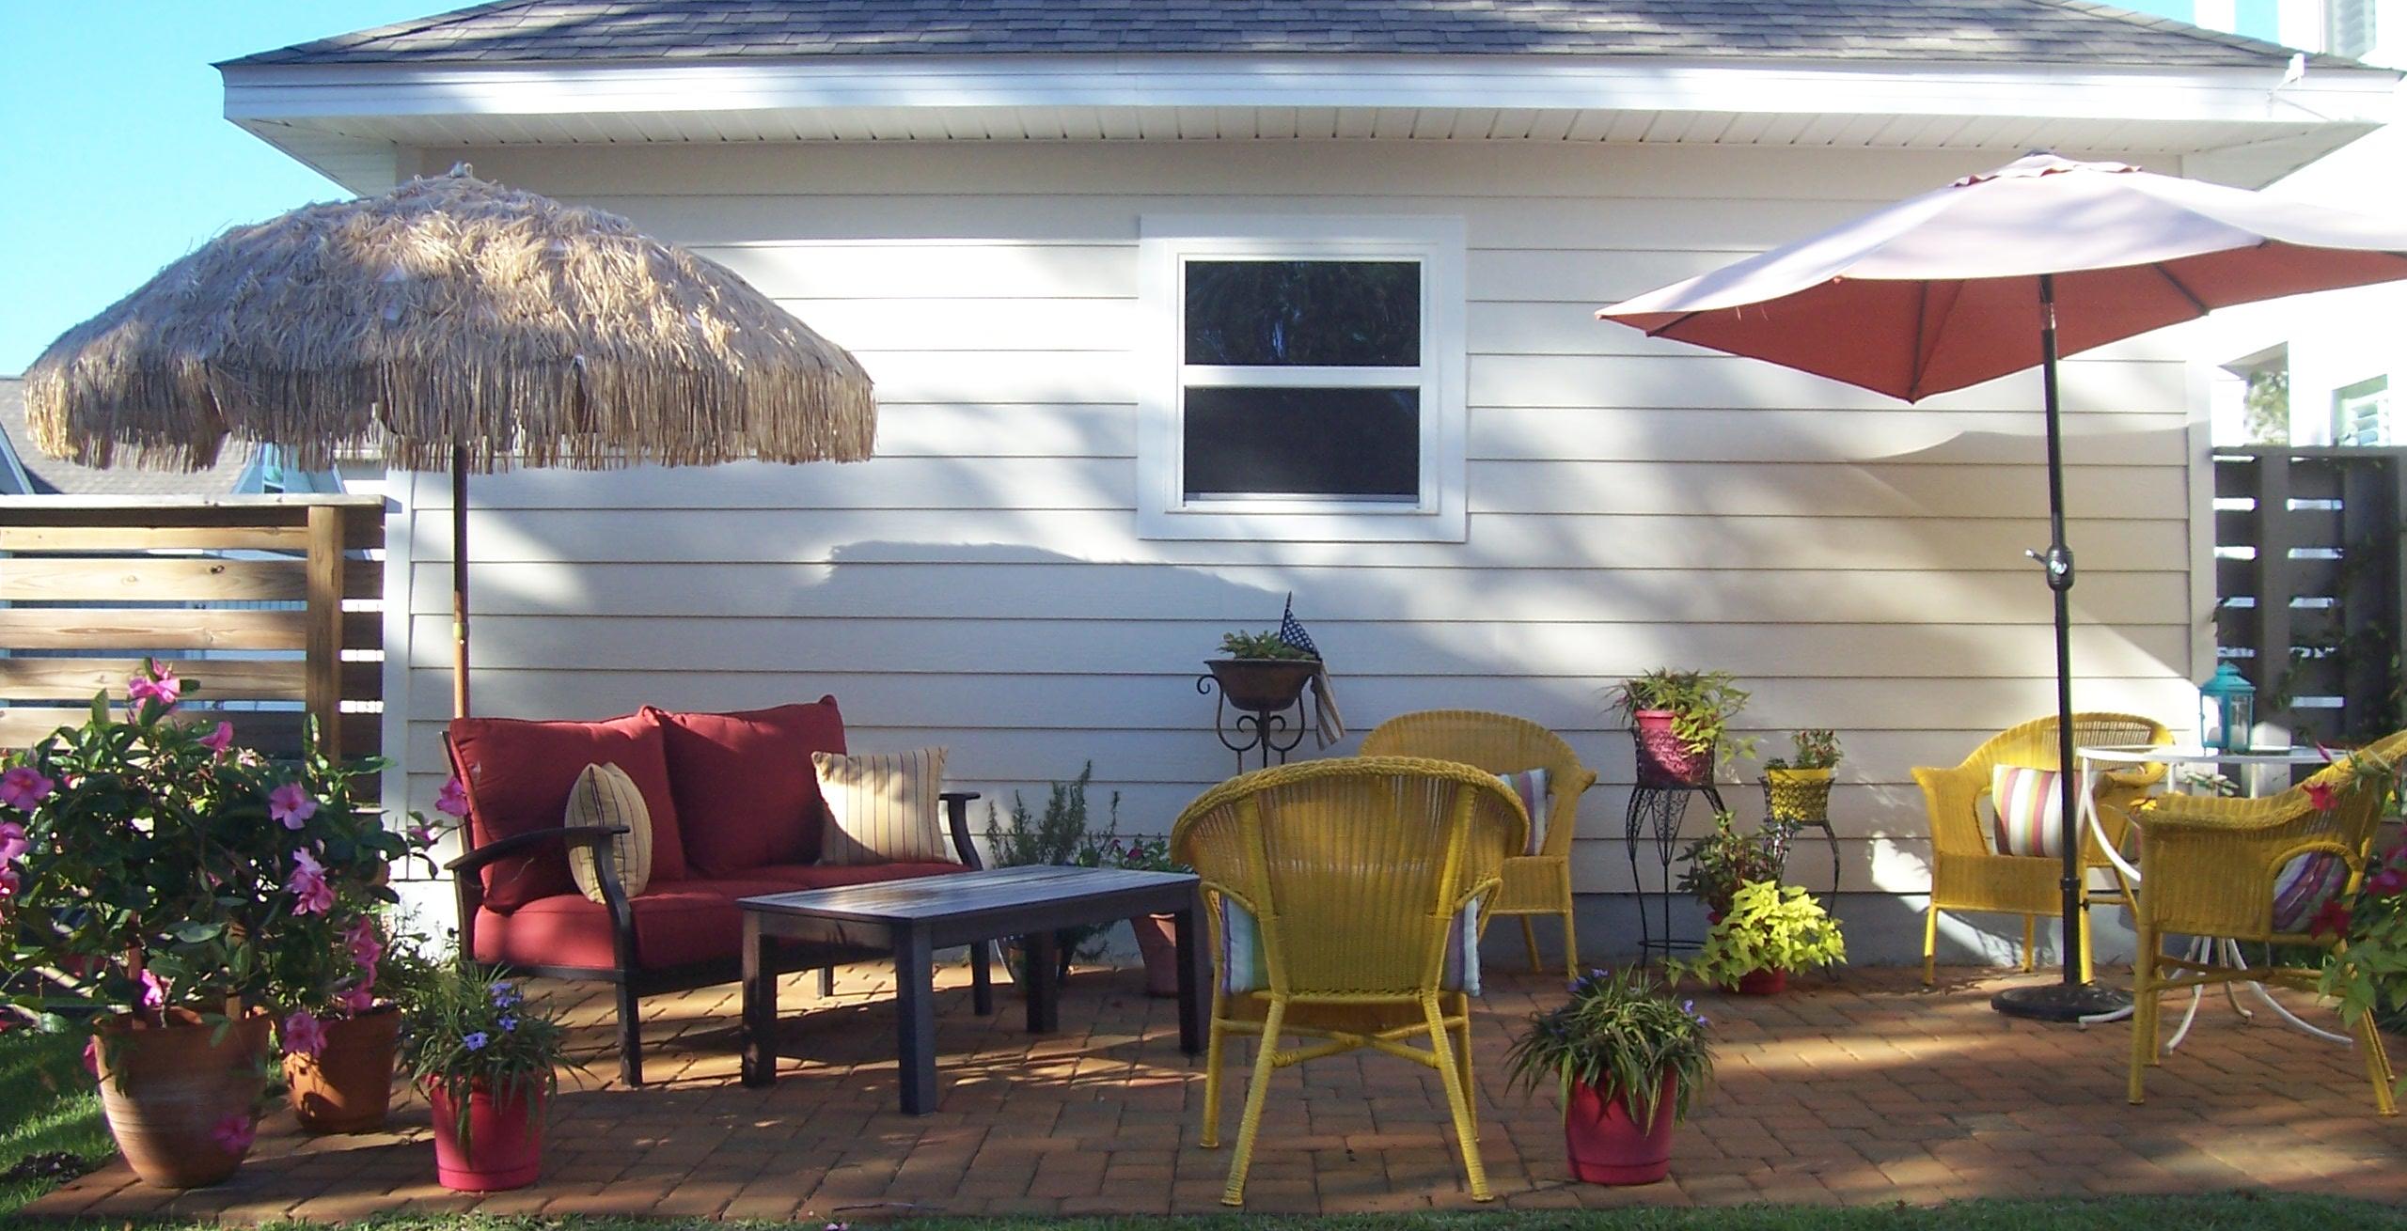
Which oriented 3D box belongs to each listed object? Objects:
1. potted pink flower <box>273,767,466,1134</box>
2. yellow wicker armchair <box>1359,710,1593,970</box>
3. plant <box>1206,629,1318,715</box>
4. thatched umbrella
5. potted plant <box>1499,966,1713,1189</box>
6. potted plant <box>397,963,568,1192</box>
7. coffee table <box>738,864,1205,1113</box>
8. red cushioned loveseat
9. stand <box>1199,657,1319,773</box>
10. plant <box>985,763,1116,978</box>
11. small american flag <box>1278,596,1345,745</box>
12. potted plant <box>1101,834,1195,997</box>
[{"bbox_3d":[-1.829,0.732,5.150,0.440,0.772,0.430,0,-1,0],"label":"potted pink flower"},{"bbox_3d":[0.830,0.727,7.330,0.690,0.840,0.680,0,-1,-3],"label":"yellow wicker armchair"},{"bbox_3d":[0.188,0.176,7.500,0.370,0.275,0.370,0,-1,0],"label":"plant"},{"bbox_3d":[-1.996,-0.046,6.400,2.160,2.340,2.160,0,-1,0],"label":"thatched umbrella"},{"bbox_3d":[0.806,0.912,4.700,0.410,0.430,0.400,0,-1,0],"label":"potted plant"},{"bbox_3d":[-1.434,0.902,4.700,0.345,0.425,0.345,0,-1,0],"label":"potted plant"},{"bbox_3d":[-0.551,0.911,5.895,0.557,0.446,1.125,0,-1,35],"label":"coffee table"},{"bbox_3d":[-1.285,0.685,6.380,0.760,0.880,1.350,-1,-1,35],"label":"red cushioned loveseat"},{"bbox_3d":[0.178,0.644,7.450,0.380,1.022,0.370,0,-1,0],"label":"stand"},{"bbox_3d":[-0.469,0.802,7.280,0.410,0.680,0.400,0,-1,0],"label":"plant"},{"bbox_3d":[0.338,0.175,7.450,0.210,0.475,0.090,0,-1,0],"label":"small american flag"},{"bbox_3d":[-0.135,0.909,7.200,0.360,0.484,0.350,0,-1,0],"label":"potted plant"}]

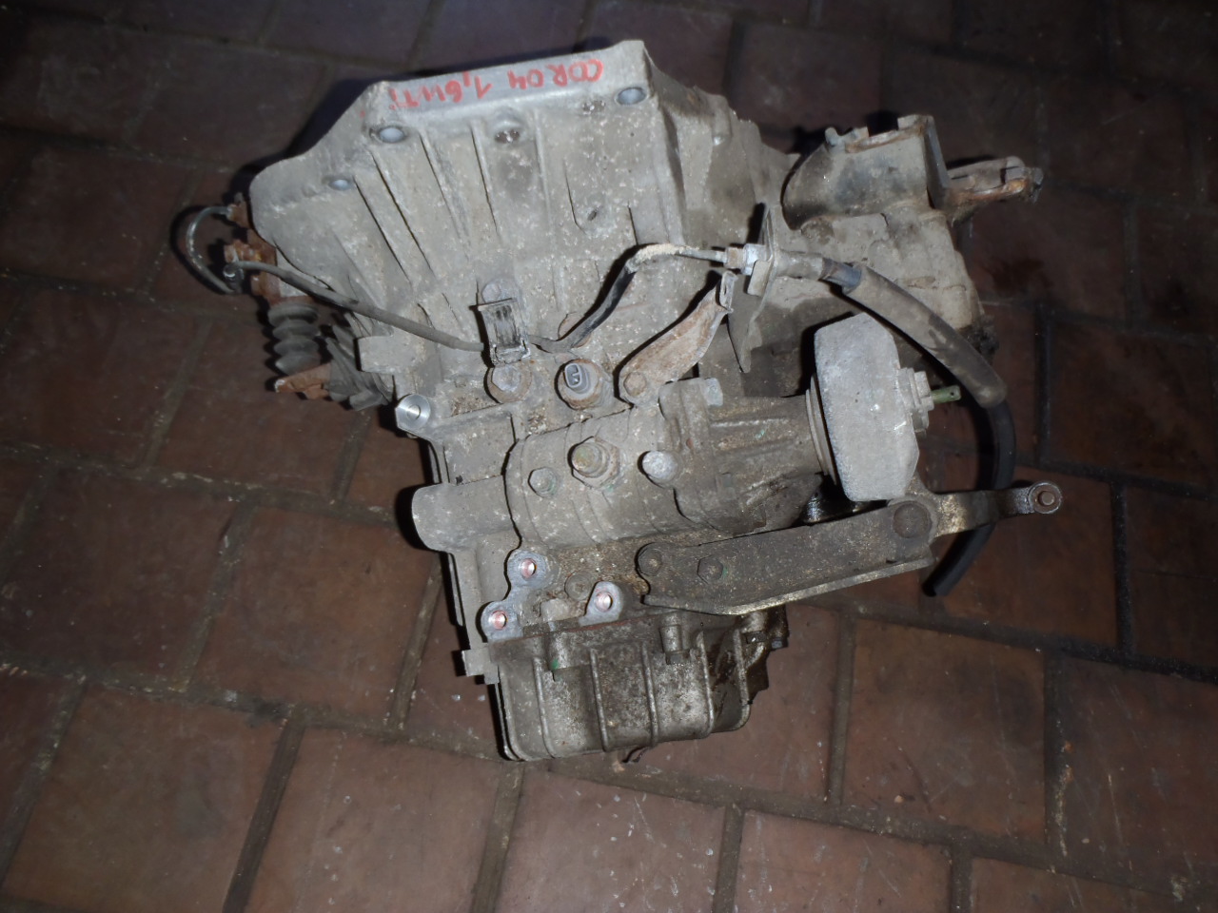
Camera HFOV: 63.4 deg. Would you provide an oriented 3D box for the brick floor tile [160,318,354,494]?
[{"bbox_3d":[-0.298,-0.040,0.869,0.153,0.020,0.150,10,65,3],"label":"brick floor tile"}]

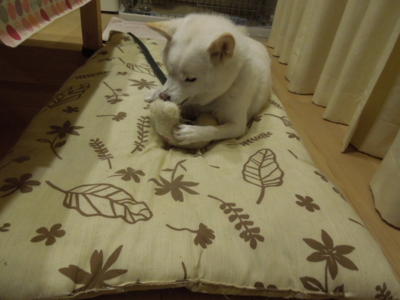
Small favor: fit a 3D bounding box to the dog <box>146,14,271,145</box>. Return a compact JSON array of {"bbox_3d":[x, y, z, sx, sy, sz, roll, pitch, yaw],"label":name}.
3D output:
[{"bbox_3d":[0.076,-0.266,0.877,0.290,0.250,0.500,22,36,21],"label":"dog"}]

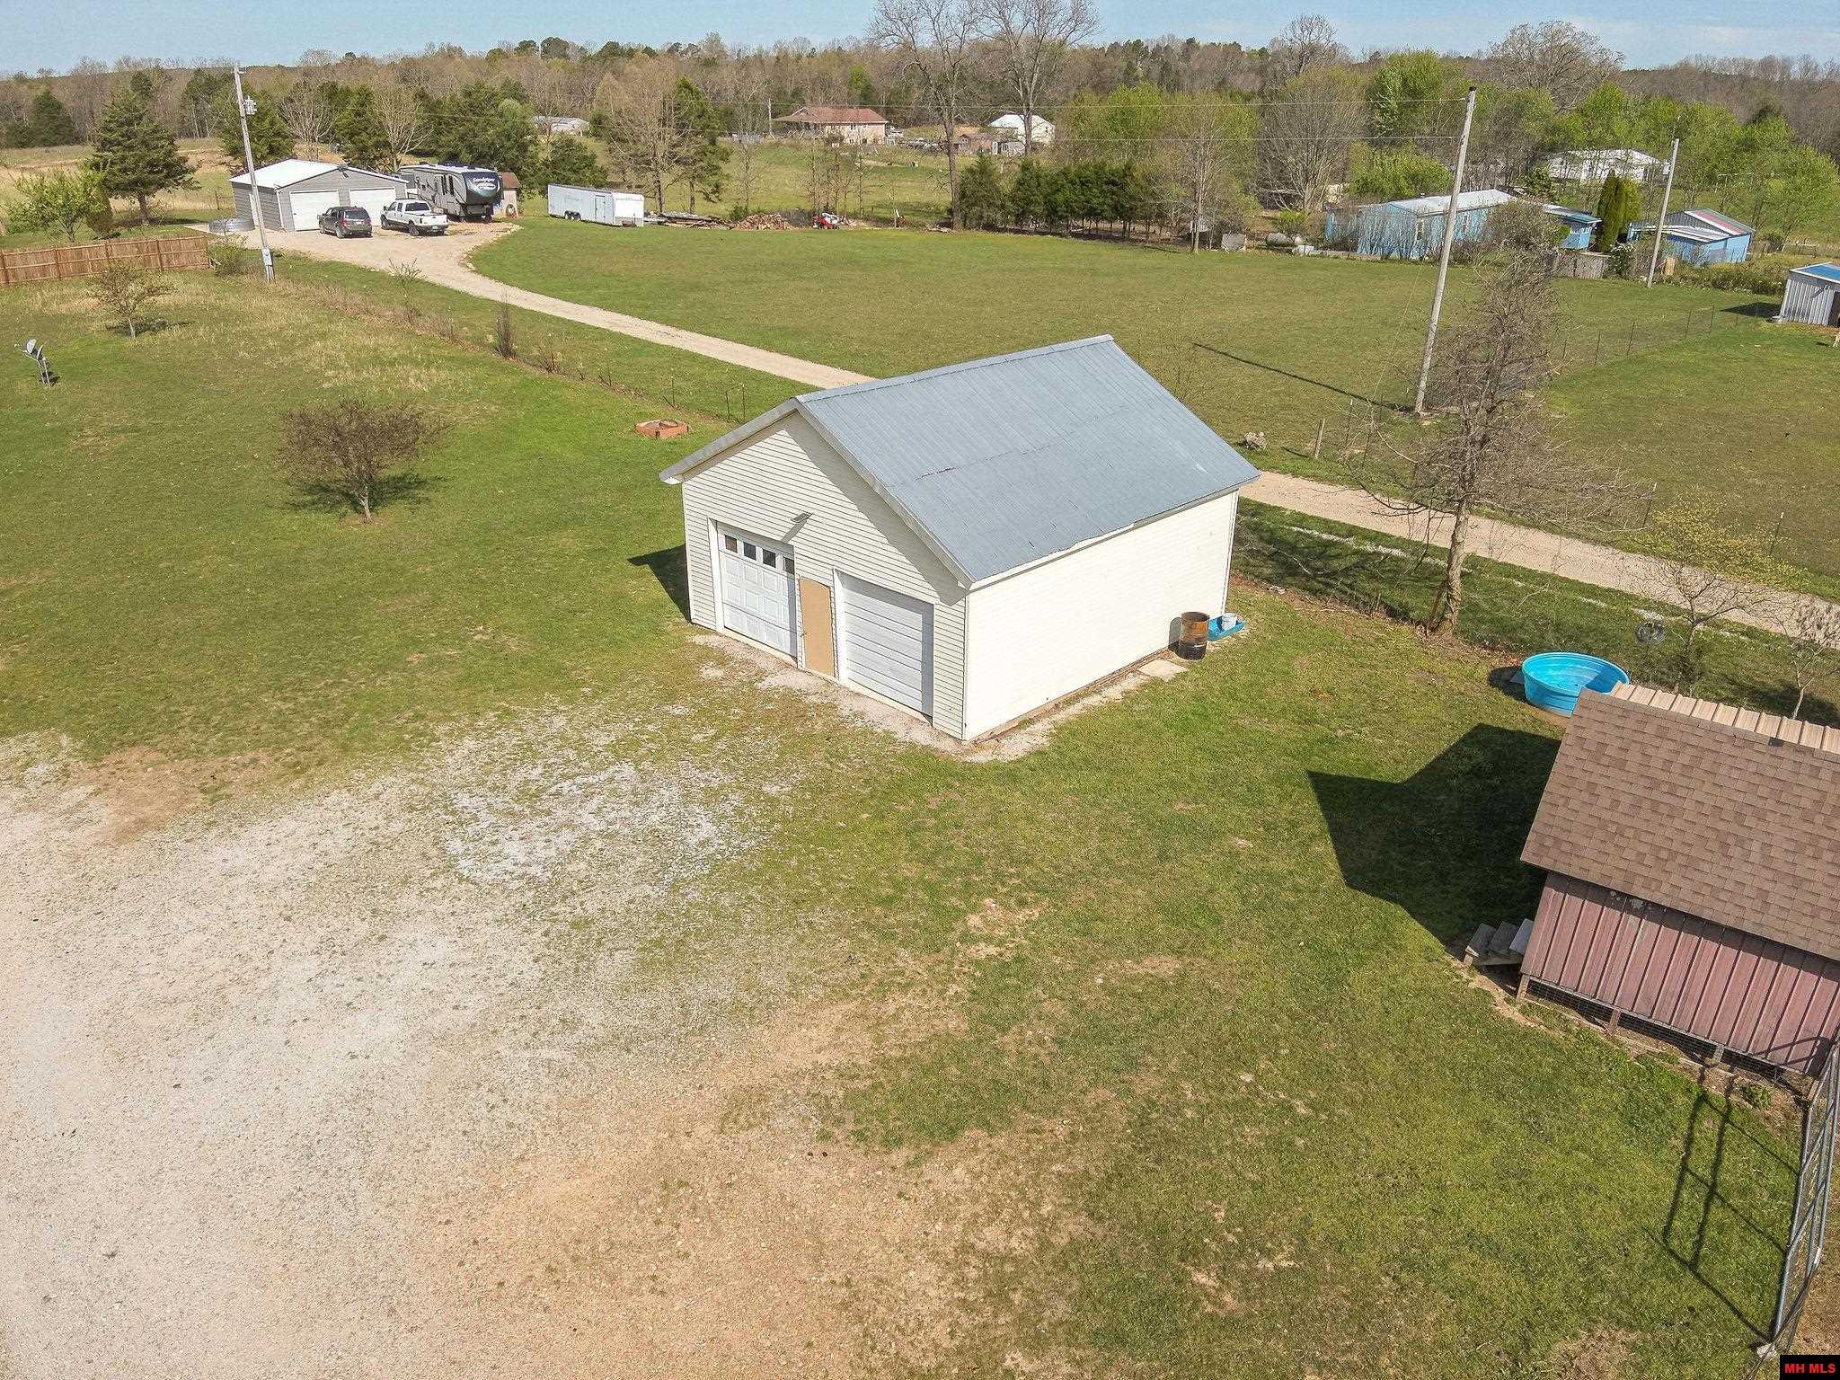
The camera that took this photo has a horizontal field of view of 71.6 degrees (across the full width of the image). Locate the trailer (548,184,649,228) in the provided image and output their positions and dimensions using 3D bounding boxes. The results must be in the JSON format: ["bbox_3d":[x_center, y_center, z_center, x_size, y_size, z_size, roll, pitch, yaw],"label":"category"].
[{"bbox_3d":[-24.336,-36.290,95.688,2.550,2.500,9.300,-20,32,-38],"label":"trailer"}]

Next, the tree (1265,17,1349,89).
[{"bbox_3d":[51.373,-79.807,170.988,11.239,18.846,11.239,1,25,0],"label":"tree"}]

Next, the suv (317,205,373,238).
[{"bbox_3d":[-37.859,-30.874,84.000,1.850,1.740,4.600,-22,33,-39],"label":"suv"}]

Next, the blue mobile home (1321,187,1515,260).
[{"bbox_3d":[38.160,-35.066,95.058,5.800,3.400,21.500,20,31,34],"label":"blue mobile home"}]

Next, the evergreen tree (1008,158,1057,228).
[{"bbox_3d":[9.046,-40.355,103.595,3.800,5.450,3.800,3,25,4],"label":"evergreen tree"}]

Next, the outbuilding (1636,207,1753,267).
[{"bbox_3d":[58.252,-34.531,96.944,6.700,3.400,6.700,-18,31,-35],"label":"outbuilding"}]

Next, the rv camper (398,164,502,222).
[{"bbox_3d":[-36.191,-38.398,98.178,10.400,3.550,2.650,22,32,36],"label":"rv camper"}]

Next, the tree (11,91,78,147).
[{"bbox_3d":[-151.838,-99.083,221.457,8.800,9.000,8.800,-14,29,-29],"label":"tree"}]

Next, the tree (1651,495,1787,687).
[{"bbox_3d":[14.042,-1.607,22.858,2.350,3.500,2.200,1,25,0],"label":"tree"}]

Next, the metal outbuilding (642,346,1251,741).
[{"bbox_3d":[0.941,-3.752,24.999,7.877,5.223,8.806,23,33,38],"label":"metal outbuilding"}]

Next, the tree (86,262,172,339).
[{"bbox_3d":[-32.989,-16.304,53.357,3.590,3.021,3.590,1,25,0],"label":"tree"}]

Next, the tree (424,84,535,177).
[{"bbox_3d":[-48.249,-61.188,139.201,11.800,9.300,10.500,1,25,0],"label":"tree"}]

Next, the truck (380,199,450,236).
[{"bbox_3d":[-32.998,-30.781,82.937,2.080,2.000,6.350,-21,33,-39],"label":"truck"}]

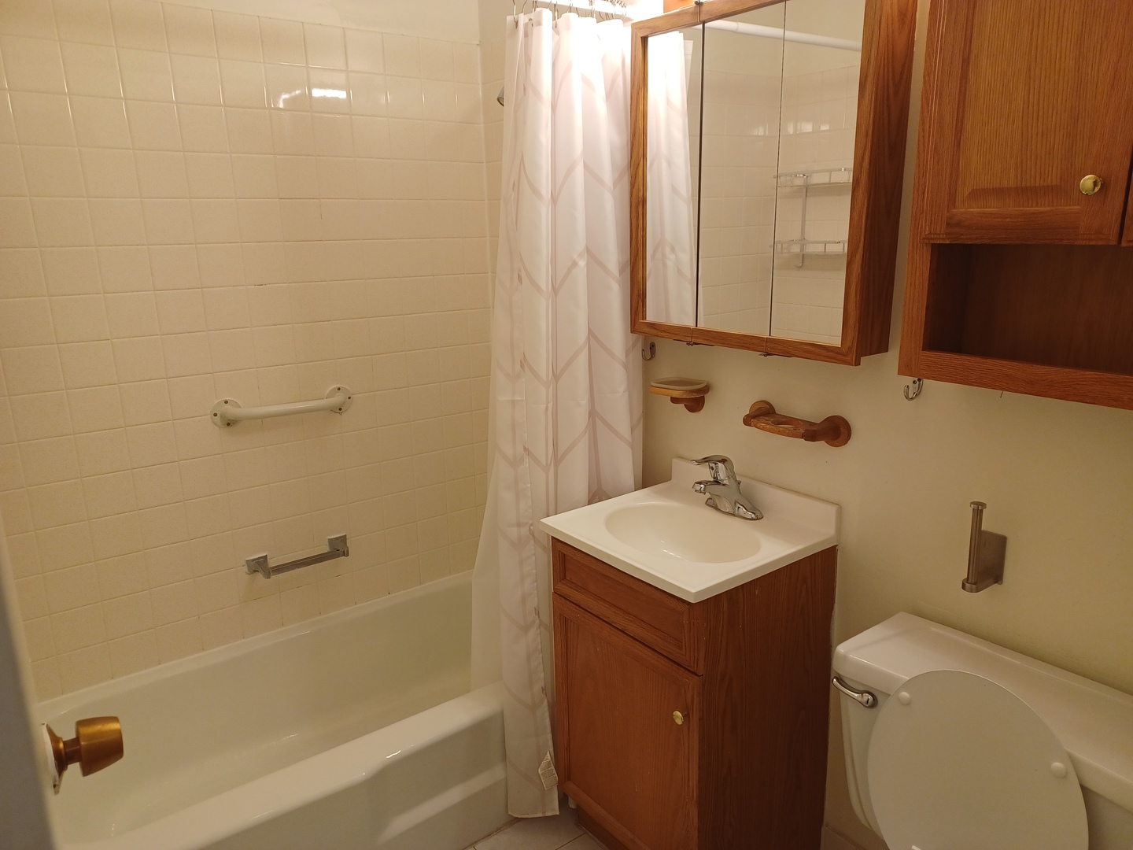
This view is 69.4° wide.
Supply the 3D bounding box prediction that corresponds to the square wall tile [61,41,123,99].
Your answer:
[{"bbox_3d":[-1.081,-0.806,1.867,0.108,0.108,0.010,-11,17,-35],"label":"square wall tile"}]

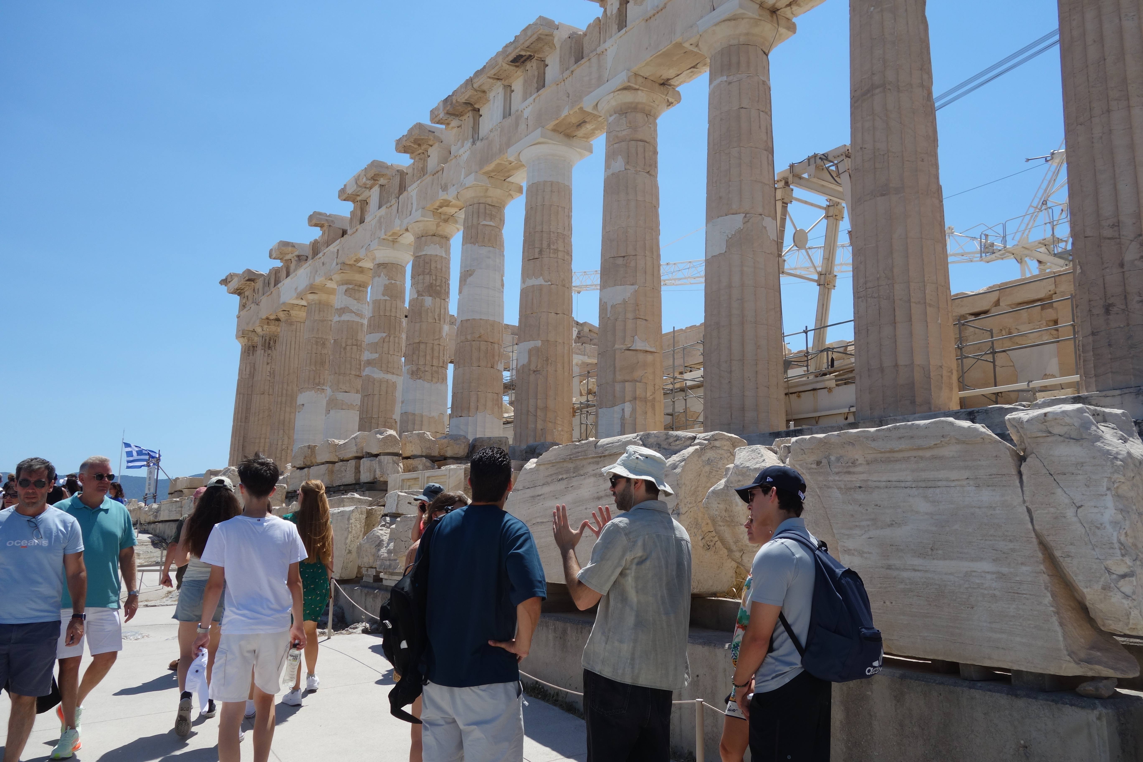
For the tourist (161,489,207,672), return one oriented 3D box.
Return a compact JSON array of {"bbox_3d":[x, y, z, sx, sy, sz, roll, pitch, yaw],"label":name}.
[{"bbox_3d":[-3.529,1.826,8.362,0.560,1.700,0.500,8,-12,-34],"label":"tourist"}]

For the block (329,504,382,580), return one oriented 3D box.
[{"bbox_3d":[-3.444,2.442,13.565,0.650,1.170,1.200,8,-12,-34],"label":"block"}]

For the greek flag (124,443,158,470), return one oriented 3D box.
[{"bbox_3d":[-55.620,9.697,114.875,4.600,3.400,0.900,5,-11,-25],"label":"greek flag"}]

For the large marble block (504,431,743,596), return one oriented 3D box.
[{"bbox_3d":[0.372,1.218,8.392,0.770,1.370,3.000,8,-12,-34],"label":"large marble block"}]

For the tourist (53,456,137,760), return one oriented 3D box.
[{"bbox_3d":[-3.013,1.419,5.580,0.560,1.770,0.600,5,-11,-21],"label":"tourist"}]

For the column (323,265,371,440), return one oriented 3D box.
[{"bbox_3d":[-10.692,-0.191,42.410,2.020,10.430,2.020,8,-13,-34],"label":"column"}]

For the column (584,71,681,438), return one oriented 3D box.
[{"bbox_3d":[1.669,-3.207,25.069,2.030,10.430,2.030,8,-12,-34],"label":"column"}]

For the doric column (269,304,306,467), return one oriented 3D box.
[{"bbox_3d":[-15.637,1.000,49.334,2.020,10.430,2.020,8,-13,-34],"label":"doric column"}]

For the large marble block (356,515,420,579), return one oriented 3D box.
[{"bbox_3d":[-2.213,2.137,11.671,0.750,0.820,1.150,8,-12,-34],"label":"large marble block"}]

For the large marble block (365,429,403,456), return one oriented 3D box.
[{"bbox_3d":[-4.173,1.399,19.715,0.520,0.530,0.820,8,-13,-34],"label":"large marble block"}]

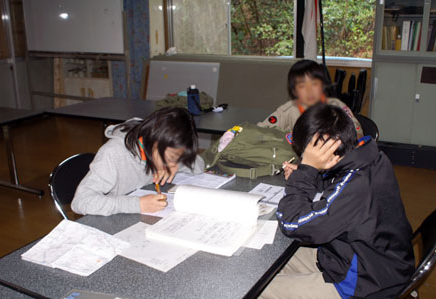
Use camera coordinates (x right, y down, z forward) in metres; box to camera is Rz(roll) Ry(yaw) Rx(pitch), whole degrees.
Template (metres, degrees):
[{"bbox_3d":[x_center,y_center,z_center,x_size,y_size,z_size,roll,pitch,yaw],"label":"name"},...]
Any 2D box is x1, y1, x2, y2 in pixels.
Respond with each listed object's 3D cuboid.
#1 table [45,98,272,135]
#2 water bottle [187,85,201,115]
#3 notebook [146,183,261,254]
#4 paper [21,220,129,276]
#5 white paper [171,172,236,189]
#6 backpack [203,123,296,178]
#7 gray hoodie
[{"bbox_3d":[-0.529,0.029,4.017,1.800,0.700,0.600,7,20,30],"label":"table"},{"bbox_3d":[-0.184,-0.380,3.716,0.092,0.220,0.092,-3,18,1],"label":"water bottle"},{"bbox_3d":[-0.041,0.258,1.863,0.367,0.105,0.300,7,20,30],"label":"notebook"},{"bbox_3d":[-0.520,0.354,1.790,0.350,0.020,0.265,7,20,30],"label":"paper"},{"bbox_3d":[-0.079,0.139,2.392,0.280,0.016,0.205,7,20,30],"label":"white paper"},{"bbox_3d":[0.207,-0.026,2.563,0.480,0.195,0.370,1,18,14],"label":"backpack"},{"bbox_3d":[-0.444,0.339,2.371,0.660,1.090,0.560,13,24,41],"label":"gray hoodie"}]

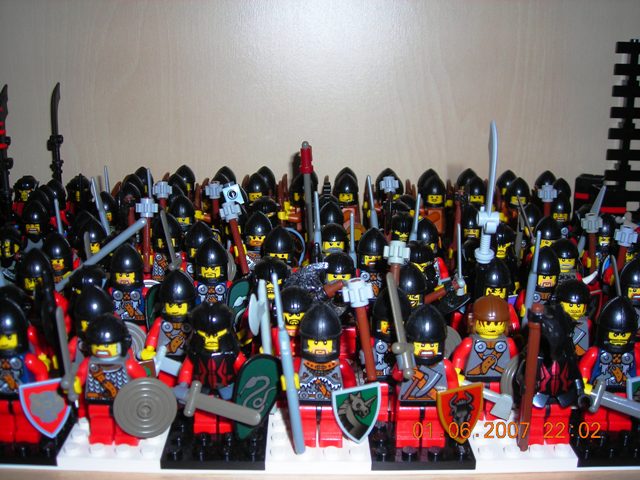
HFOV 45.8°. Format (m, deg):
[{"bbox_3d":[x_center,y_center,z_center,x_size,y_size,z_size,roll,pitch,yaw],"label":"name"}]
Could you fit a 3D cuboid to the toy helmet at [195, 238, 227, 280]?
[{"bbox_3d":[-0.043,0.007,0.302,0.013,0.017,0.014,0,16,-4],"label":"toy helmet"}]

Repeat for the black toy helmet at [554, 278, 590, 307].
[{"bbox_3d":[0.093,0.020,0.279,0.012,0.011,0.013,2,16,7],"label":"black toy helmet"}]

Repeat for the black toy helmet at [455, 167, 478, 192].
[{"bbox_3d":[0.082,-0.032,0.416,0.012,0.016,0.013,1,16,2],"label":"black toy helmet"}]

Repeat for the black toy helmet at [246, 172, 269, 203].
[{"bbox_3d":[-0.034,-0.028,0.413,0.013,0.017,0.013,2,17,8],"label":"black toy helmet"}]

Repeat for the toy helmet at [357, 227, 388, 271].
[{"bbox_3d":[0.022,0.003,0.316,0.013,0.017,0.014,0,17,0],"label":"toy helmet"}]

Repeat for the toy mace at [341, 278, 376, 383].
[{"bbox_3d":[0.014,0.029,0.240,0.010,0.036,0.010,-3,20,20],"label":"toy mace"}]

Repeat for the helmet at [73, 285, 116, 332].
[{"bbox_3d":[-0.074,0.023,0.247,0.013,0.017,0.013,-3,17,-9],"label":"helmet"}]

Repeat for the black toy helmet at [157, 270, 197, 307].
[{"bbox_3d":[-0.049,0.017,0.261,0.012,0.015,0.013,-2,17,-9],"label":"black toy helmet"}]

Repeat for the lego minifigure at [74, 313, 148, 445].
[{"bbox_3d":[-0.063,0.043,0.234,0.024,0.043,0.015,0,16,-1],"label":"lego minifigure"}]

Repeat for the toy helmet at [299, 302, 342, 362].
[{"bbox_3d":[0.000,0.027,0.237,0.013,0.017,0.014,0,17,0],"label":"toy helmet"}]

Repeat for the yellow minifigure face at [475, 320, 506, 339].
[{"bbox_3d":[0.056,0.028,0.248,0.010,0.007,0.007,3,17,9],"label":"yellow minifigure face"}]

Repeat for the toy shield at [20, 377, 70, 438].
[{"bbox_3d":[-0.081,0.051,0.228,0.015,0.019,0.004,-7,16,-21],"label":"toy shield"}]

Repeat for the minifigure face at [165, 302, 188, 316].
[{"bbox_3d":[-0.049,0.023,0.262,0.008,0.005,0.005,-2,17,-6],"label":"minifigure face"}]

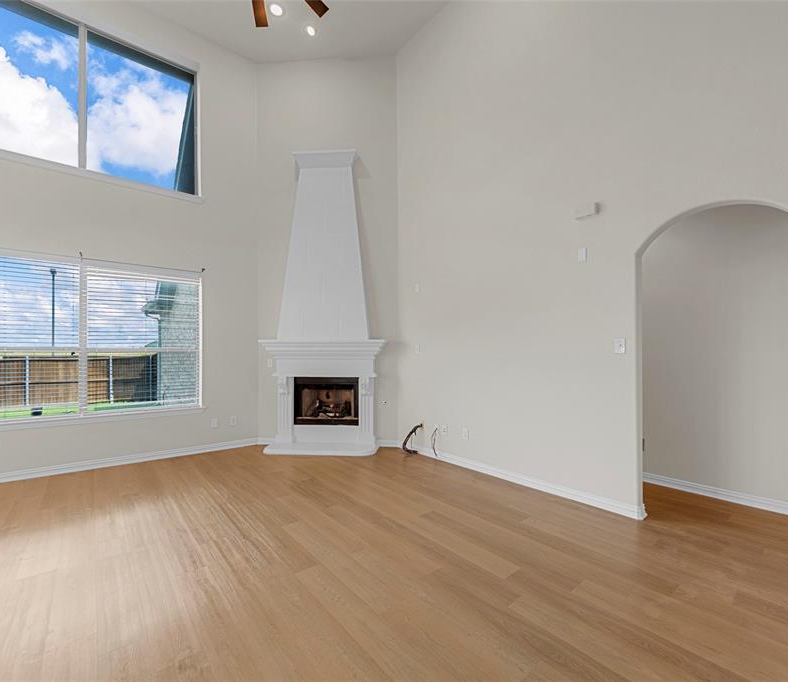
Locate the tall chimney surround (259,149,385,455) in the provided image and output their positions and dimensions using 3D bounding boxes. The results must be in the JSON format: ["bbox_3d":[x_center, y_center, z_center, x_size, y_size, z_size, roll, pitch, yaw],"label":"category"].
[{"bbox_3d":[-0.943,-0.541,4.601,1.667,4.021,0.368,0,-1,4],"label":"tall chimney surround"}]

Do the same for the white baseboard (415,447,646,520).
[{"bbox_3d":[1.112,1.400,3.650,0.025,0.108,2.540,1,-1,-44],"label":"white baseboard"}]

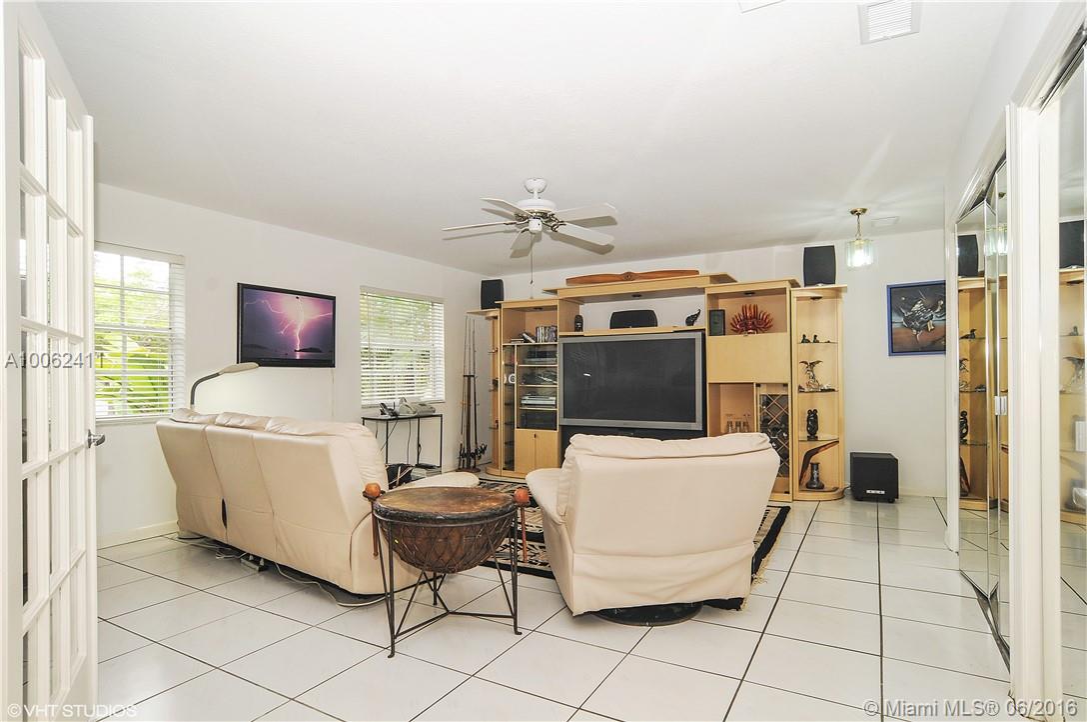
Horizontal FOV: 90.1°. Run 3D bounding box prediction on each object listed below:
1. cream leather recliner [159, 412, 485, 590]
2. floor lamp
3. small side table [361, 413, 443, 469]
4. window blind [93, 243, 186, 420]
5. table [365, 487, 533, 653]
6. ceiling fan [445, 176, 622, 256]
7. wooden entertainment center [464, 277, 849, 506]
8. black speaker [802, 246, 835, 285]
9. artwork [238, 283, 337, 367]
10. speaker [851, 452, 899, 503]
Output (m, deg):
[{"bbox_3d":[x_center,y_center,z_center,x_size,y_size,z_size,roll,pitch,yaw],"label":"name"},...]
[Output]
[{"bbox_3d":[-1.552,0.804,3.659,2.211,0.977,0.960,-1,-1,35],"label":"cream leather recliner"},{"bbox_3d":[-2.453,0.657,4.103,0.596,1.306,0.239,0,-1,-6],"label":"floor lamp"},{"bbox_3d":[-1.413,0.991,6.029,0.333,0.740,1.207,-1,-1,30],"label":"small side table"},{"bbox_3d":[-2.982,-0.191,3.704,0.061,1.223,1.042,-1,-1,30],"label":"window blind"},{"bbox_3d":[-0.456,0.918,2.520,0.758,0.668,0.614,-1,-1,13],"label":"table"},{"bbox_3d":[-0.049,-1.037,3.655,1.334,0.380,1.285,-1,-1,30],"label":"ceiling fan"},{"bbox_3d":[1.037,0.260,6.025,4.103,2.169,0.759,-1,-1,30],"label":"wooden entertainment center"},{"bbox_3d":[2.631,-0.877,5.160,0.263,0.370,0.195,-1,-1,30],"label":"black speaker"},{"bbox_3d":[-2.271,-0.296,4.918,0.051,0.689,0.964,-1,-1,30],"label":"artwork"},{"bbox_3d":[3.126,1.074,5.116,0.335,0.442,0.358,-1,-1,24],"label":"speaker"}]

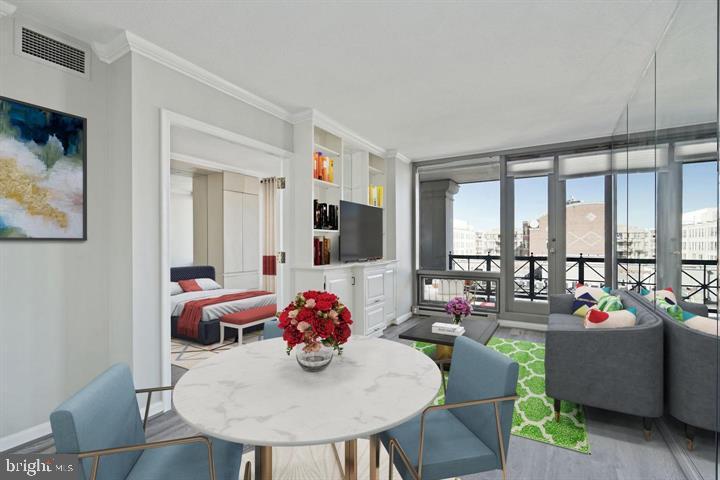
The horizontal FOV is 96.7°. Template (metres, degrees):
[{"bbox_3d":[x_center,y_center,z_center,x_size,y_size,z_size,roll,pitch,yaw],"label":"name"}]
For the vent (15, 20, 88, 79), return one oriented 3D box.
[{"bbox_3d":[-2.011,-1.238,2.117,0.030,0.245,0.376,0,0,30],"label":"vent"}]

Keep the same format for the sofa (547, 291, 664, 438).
[{"bbox_3d":[2.008,0.885,2.805,0.655,0.750,1.790,0,0,30],"label":"sofa"}]

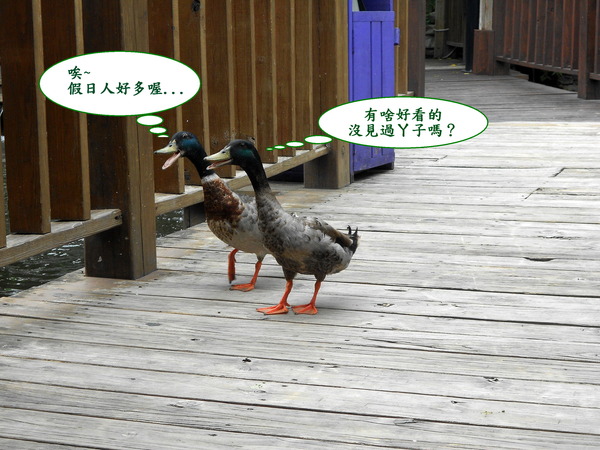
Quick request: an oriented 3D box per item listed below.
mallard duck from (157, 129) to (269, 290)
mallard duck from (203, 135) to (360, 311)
[{"bbox_3d":[-0.151,-0.033,2.872,0.150,0.358,0.410,9,14,44],"label":"mallard duck"},{"bbox_3d":[-0.027,0.000,2.653,0.155,0.365,0.420,9,14,44],"label":"mallard duck"}]

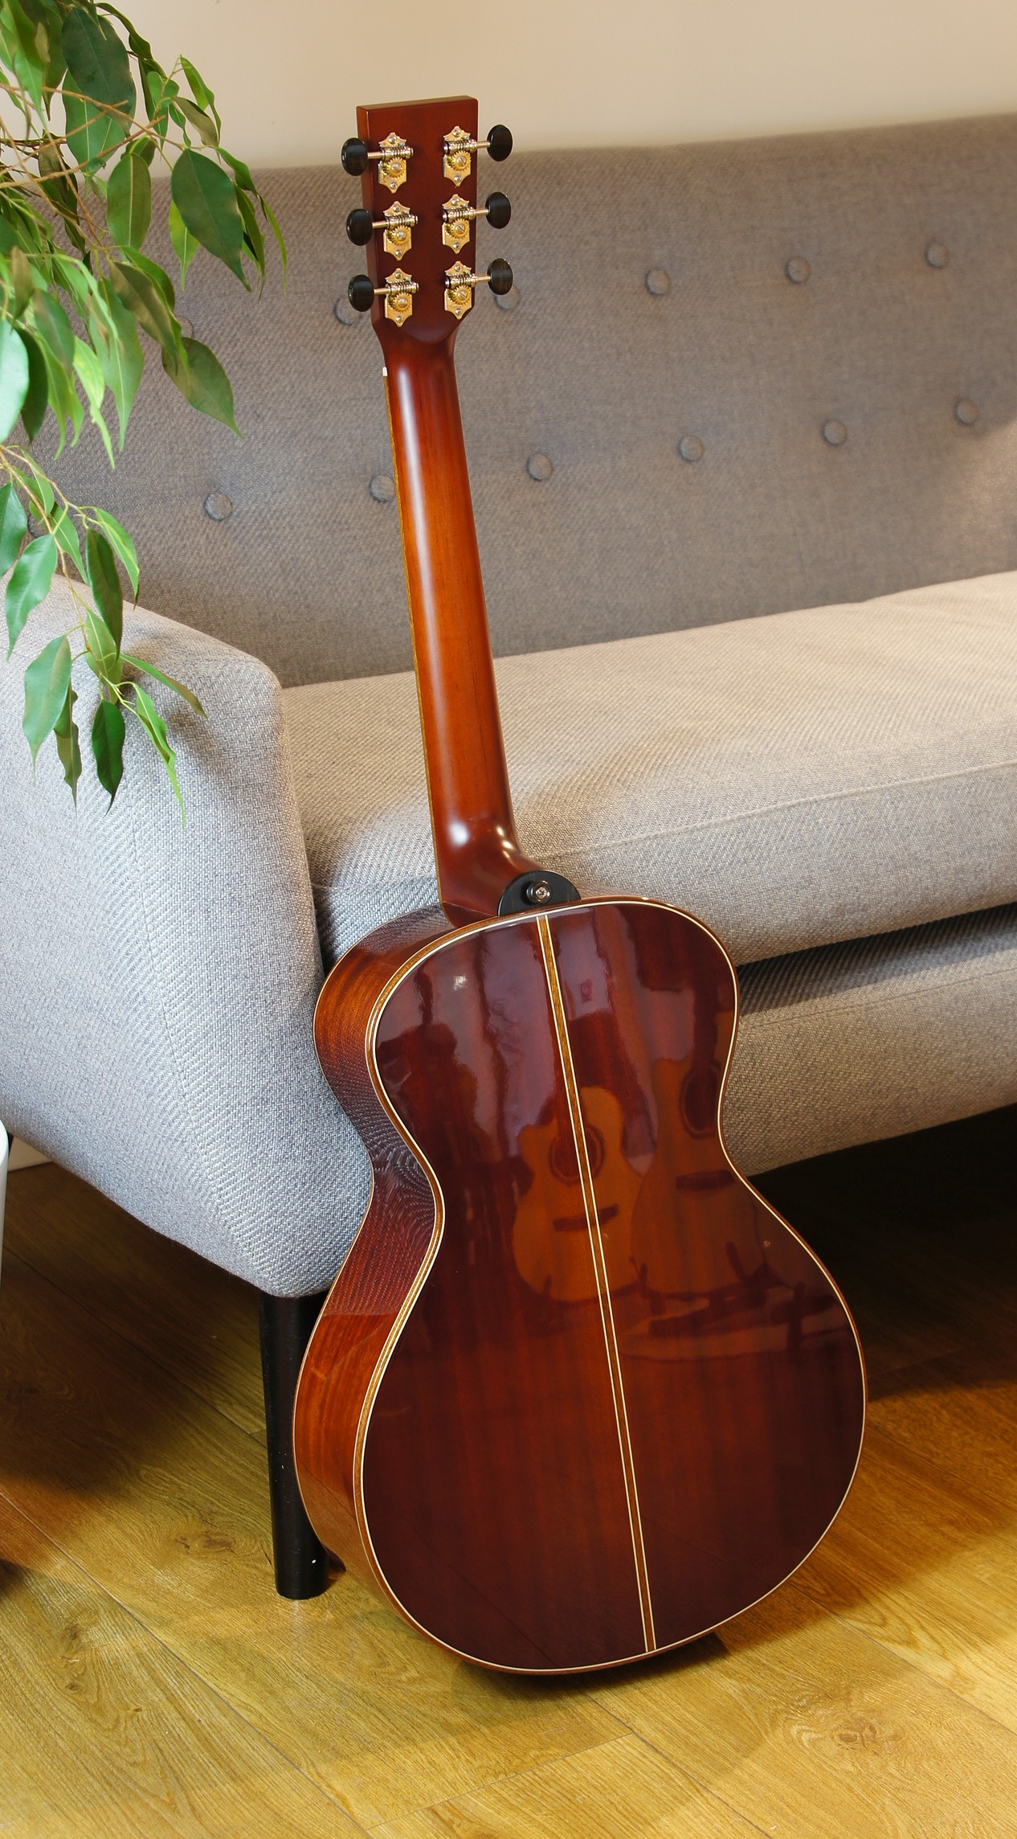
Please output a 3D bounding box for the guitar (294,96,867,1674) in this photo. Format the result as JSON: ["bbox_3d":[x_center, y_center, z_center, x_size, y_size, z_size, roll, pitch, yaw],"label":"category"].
[{"bbox_3d":[0.005,-0.018,1.996,0.370,1.011,0.135,-11,10,-23],"label":"guitar"}]

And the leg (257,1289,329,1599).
[{"bbox_3d":[-0.146,0.361,2.127,0.050,0.230,0.050,-2,18,1],"label":"leg"}]

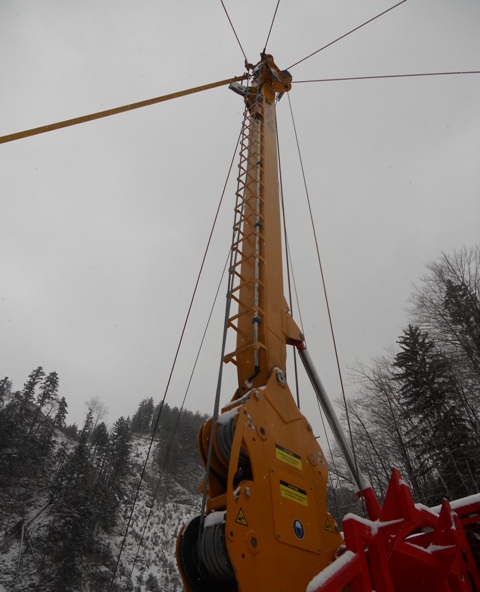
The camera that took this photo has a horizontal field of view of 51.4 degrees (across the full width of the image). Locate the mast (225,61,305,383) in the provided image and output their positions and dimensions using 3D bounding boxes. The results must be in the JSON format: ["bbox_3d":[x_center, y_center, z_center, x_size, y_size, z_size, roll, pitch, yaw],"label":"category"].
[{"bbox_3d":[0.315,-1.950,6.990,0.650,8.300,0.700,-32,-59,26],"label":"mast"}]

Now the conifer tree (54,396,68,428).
[{"bbox_3d":[-46.500,30.300,130.000,3.000,10.000,3.000,-2,-44,0],"label":"conifer tree"}]

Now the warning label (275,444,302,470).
[{"bbox_3d":[0.329,1.082,3.350,0.008,0.100,0.295,-31,-50,27],"label":"warning label"}]

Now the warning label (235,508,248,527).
[{"bbox_3d":[0.006,1.191,2.703,0.008,0.090,0.100,-31,-50,27],"label":"warning label"}]

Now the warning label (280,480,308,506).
[{"bbox_3d":[0.346,1.269,3.192,0.008,0.100,0.295,-31,-50,27],"label":"warning label"}]

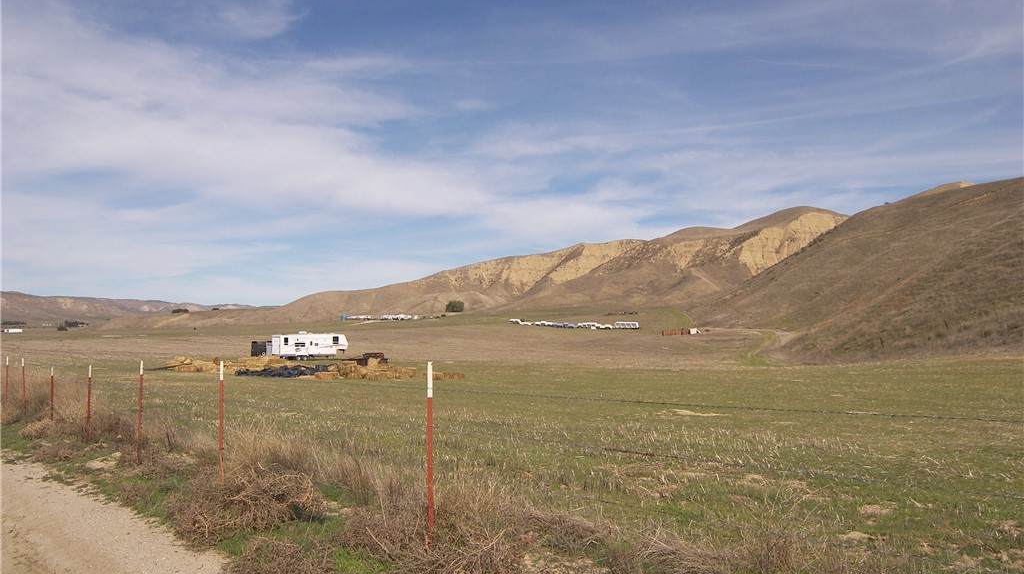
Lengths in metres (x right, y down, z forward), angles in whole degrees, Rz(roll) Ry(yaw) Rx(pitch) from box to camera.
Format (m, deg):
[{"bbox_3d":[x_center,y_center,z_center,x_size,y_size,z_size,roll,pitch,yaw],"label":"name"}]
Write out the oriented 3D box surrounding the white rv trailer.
[{"bbox_3d":[-25.341,7.417,104.499,9.150,3.600,2.450,3,-5,-38],"label":"white rv trailer"}]

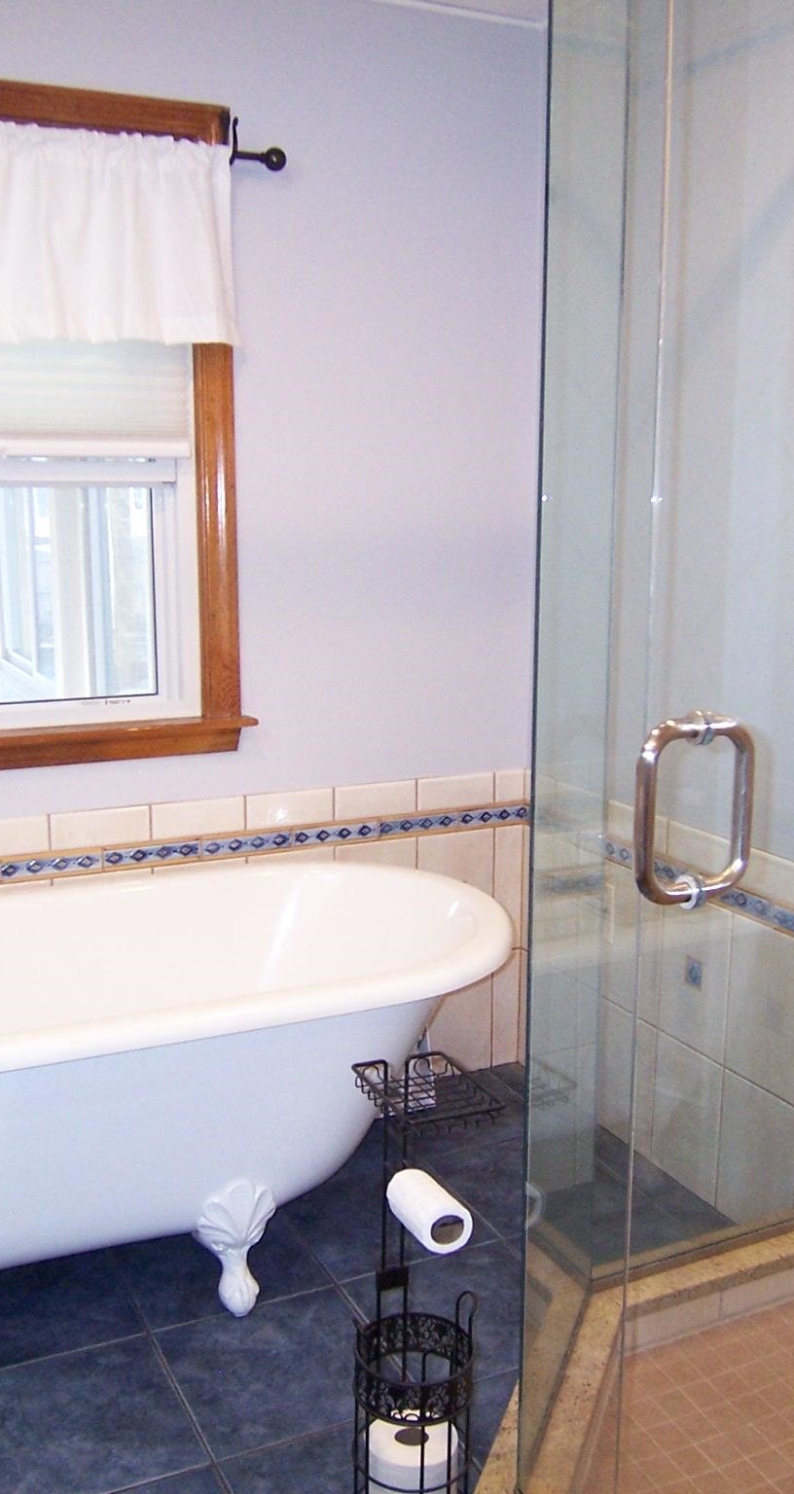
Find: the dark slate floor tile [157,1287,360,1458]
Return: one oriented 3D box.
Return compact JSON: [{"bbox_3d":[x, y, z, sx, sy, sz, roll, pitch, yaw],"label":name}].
[{"bbox_3d":[-0.183,0.995,2.125,0.333,0.010,0.333,-5,12,-25],"label":"dark slate floor tile"}]

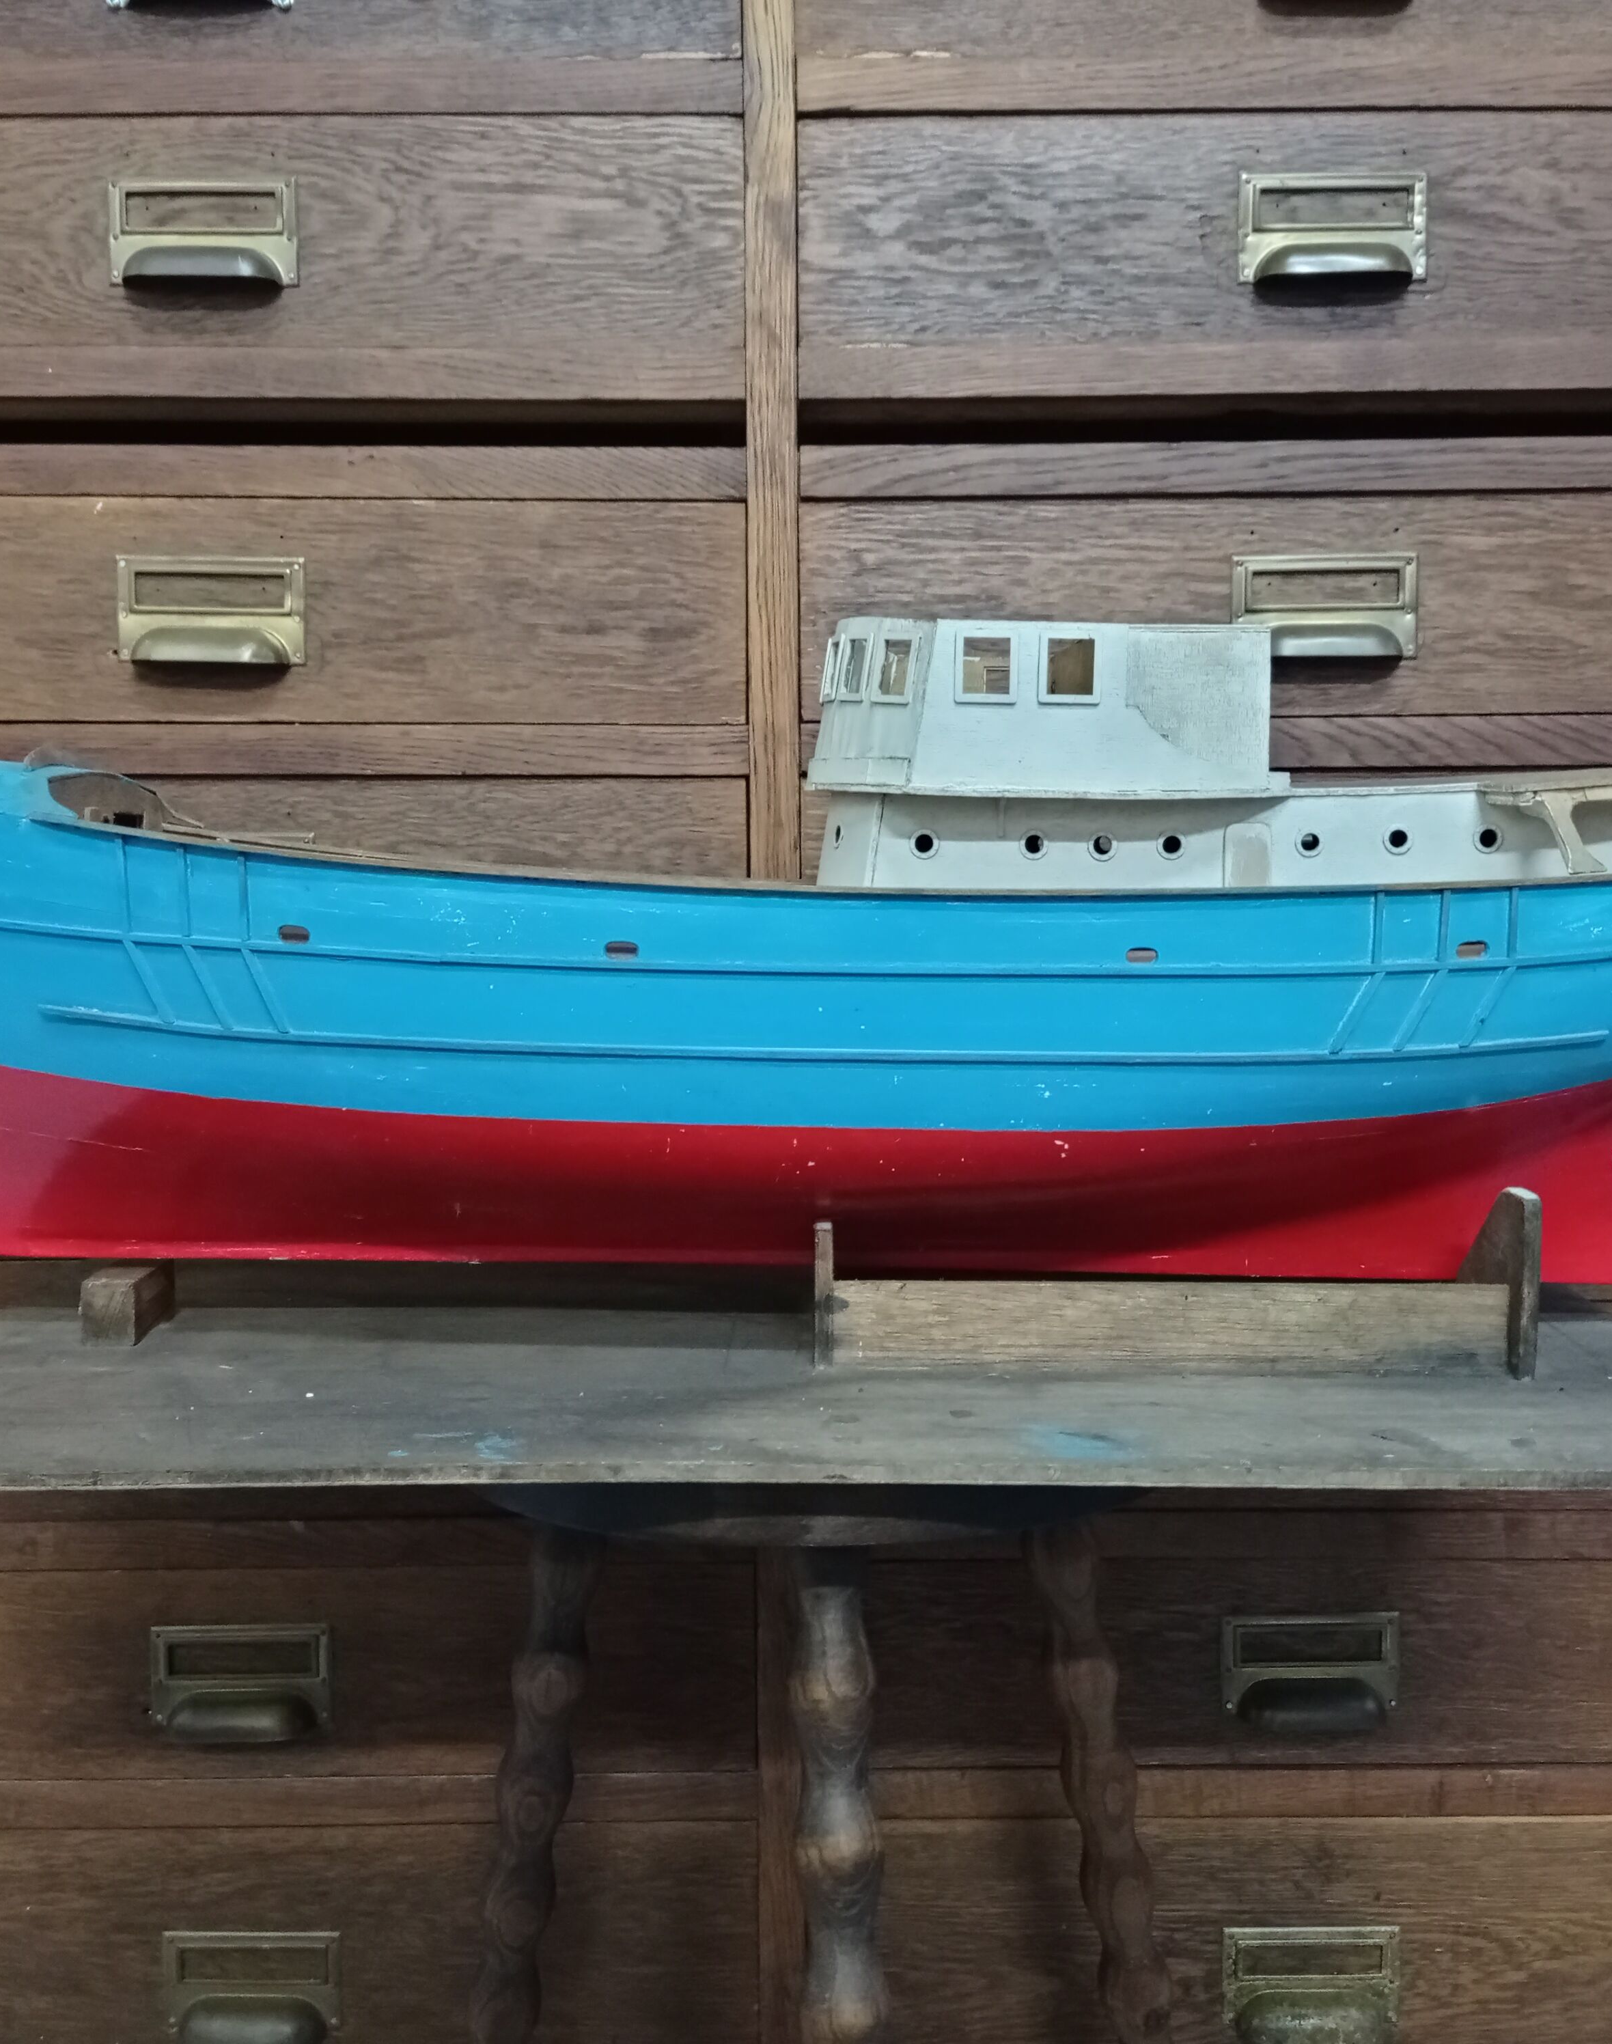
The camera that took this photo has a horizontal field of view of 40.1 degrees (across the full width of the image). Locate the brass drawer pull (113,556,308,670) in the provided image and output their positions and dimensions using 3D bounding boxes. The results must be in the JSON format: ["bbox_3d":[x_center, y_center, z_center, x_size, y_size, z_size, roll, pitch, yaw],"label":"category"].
[{"bbox_3d":[-0.295,-0.202,1.085,0.092,0.053,0.021,0,5,0],"label":"brass drawer pull"}]

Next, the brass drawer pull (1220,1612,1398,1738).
[{"bbox_3d":[0.262,0.334,1.135,0.092,0.053,0.021,0,5,0],"label":"brass drawer pull"}]

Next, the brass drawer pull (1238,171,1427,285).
[{"bbox_3d":[0.259,-0.387,1.072,0.092,0.053,0.021,0,5,0],"label":"brass drawer pull"}]

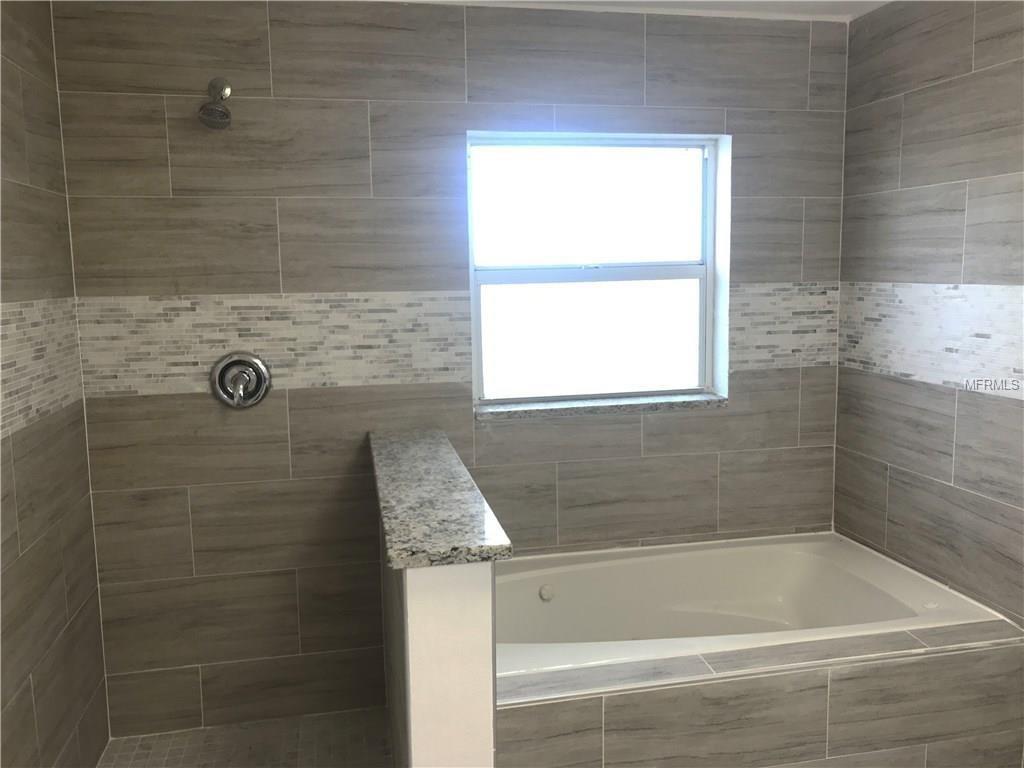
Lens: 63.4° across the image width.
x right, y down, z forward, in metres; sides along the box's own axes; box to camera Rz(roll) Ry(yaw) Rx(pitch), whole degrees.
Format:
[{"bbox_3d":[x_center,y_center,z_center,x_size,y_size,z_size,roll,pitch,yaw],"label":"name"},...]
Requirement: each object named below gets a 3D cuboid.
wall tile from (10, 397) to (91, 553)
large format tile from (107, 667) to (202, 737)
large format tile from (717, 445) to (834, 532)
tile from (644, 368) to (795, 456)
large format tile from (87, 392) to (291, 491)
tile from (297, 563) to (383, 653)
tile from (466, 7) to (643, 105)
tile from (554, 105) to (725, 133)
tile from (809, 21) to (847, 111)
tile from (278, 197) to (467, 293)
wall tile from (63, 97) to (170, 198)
[{"bbox_3d":[-1.258,0.226,2.277,0.010,0.294,0.589,-2,7,-11],"label":"wall tile"},{"bbox_3d":[-1.182,1.055,2.756,0.285,0.222,0.010,-2,8,-11],"label":"large format tile"},{"bbox_3d":[0.989,0.392,3.103,0.463,0.299,0.012,-2,8,-12],"label":"large format tile"},{"bbox_3d":[0.774,0.102,3.043,0.613,0.302,0.010,-2,8,-11],"label":"tile"},{"bbox_3d":[-1.036,0.181,2.676,0.614,0.302,0.010,-2,8,-11],"label":"large format tile"},{"bbox_3d":[-0.587,0.766,2.844,0.277,0.302,0.010,-2,8,-11],"label":"tile"},{"bbox_3d":[0.152,-1.087,2.764,0.613,0.302,0.010,-2,8,-11],"label":"tile"},{"bbox_3d":[0.439,-0.890,2.803,0.606,0.087,0.010,-2,7,-11],"label":"tile"},{"bbox_3d":[1.130,-1.129,2.962,0.145,0.302,0.010,-2,8,-11],"label":"tile"},{"bbox_3d":[-0.437,-0.449,2.674,0.599,0.297,0.010,-2,7,-11],"label":"tile"},{"bbox_3d":[-1.206,-0.726,2.526,0.297,0.302,0.010,-2,8,-11],"label":"wall tile"}]

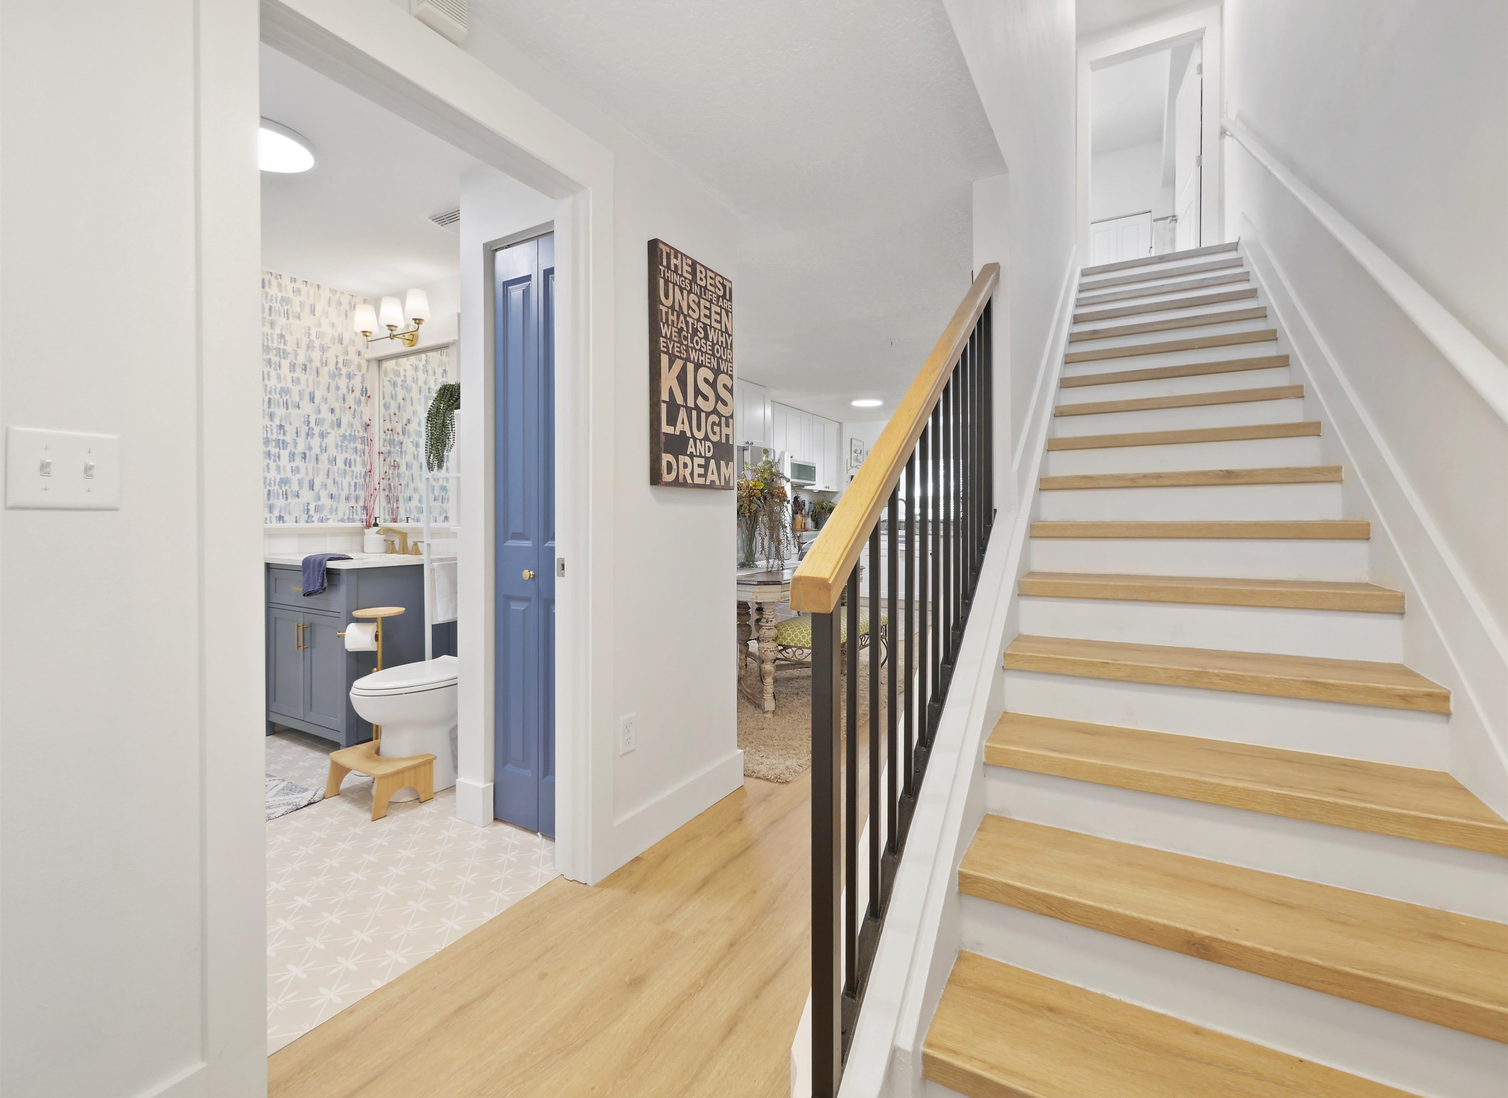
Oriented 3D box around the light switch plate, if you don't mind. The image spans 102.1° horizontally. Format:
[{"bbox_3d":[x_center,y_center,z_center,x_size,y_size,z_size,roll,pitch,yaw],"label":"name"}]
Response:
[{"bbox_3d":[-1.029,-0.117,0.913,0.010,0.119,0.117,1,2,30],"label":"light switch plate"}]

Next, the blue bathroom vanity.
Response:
[{"bbox_3d":[-2.014,0.506,3.183,0.790,0.905,0.575,1,2,30],"label":"blue bathroom vanity"}]

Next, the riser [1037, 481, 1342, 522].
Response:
[{"bbox_3d":[1.509,-0.161,2.186,0.872,0.133,0.020,1,2,31],"label":"riser"}]

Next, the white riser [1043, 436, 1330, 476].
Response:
[{"bbox_3d":[1.647,-0.350,2.409,0.872,0.133,0.020,1,2,31],"label":"white riser"}]

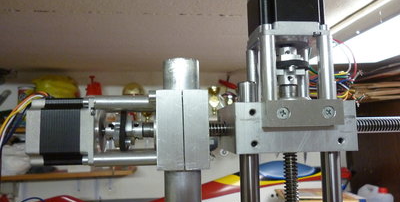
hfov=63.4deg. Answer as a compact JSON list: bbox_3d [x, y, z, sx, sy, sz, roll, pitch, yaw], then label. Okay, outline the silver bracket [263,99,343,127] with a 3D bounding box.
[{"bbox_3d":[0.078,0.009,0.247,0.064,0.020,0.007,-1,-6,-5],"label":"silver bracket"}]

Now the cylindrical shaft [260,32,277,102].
[{"bbox_3d":[0.056,-0.025,0.262,0.013,0.054,0.013,-1,-6,0],"label":"cylindrical shaft"}]

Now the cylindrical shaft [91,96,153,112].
[{"bbox_3d":[-0.064,0.002,0.283,0.053,0.013,0.013,-1,-6,-5],"label":"cylindrical shaft"}]

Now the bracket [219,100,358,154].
[{"bbox_3d":[0.072,0.024,0.292,0.096,0.039,0.087,-1,-6,-5],"label":"bracket"}]

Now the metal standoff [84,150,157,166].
[{"bbox_3d":[-0.063,0.049,0.278,0.053,0.013,0.013,-1,-6,-5],"label":"metal standoff"}]

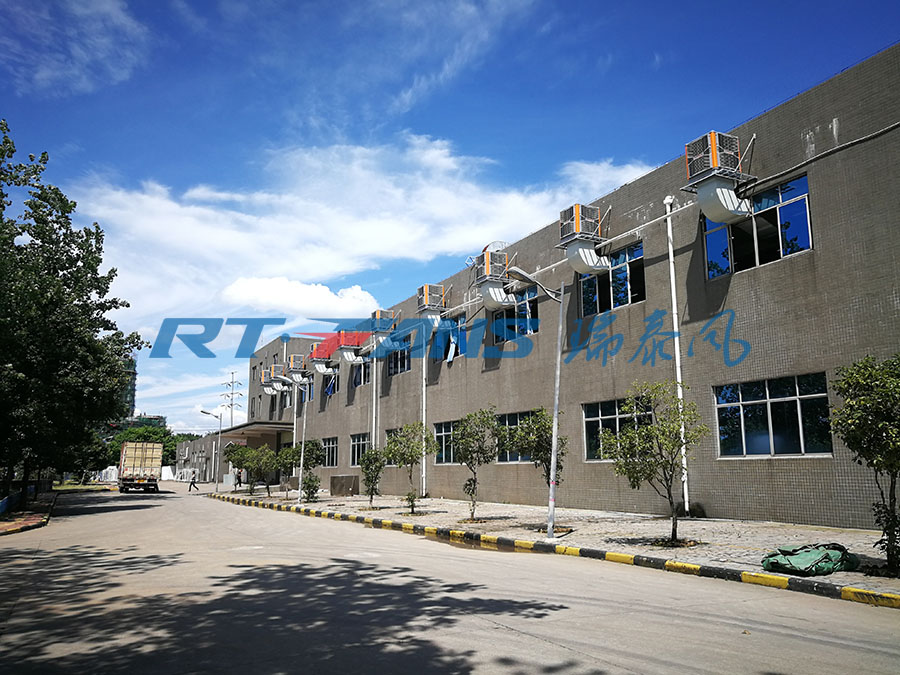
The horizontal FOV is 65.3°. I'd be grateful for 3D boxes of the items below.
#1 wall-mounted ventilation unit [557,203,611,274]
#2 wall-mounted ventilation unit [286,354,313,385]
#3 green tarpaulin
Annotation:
[{"bbox_3d":[4.794,-3.407,25.415,1.468,2.382,1.454,6,-12,-27],"label":"wall-mounted ventilation unit"},{"bbox_3d":[-12.613,2.750,59.409,1.478,2.251,1.142,5,-12,-27],"label":"wall-mounted ventilation unit"},{"bbox_3d":[5.168,3.162,10.064,1.320,0.300,0.850,-5,-12,26],"label":"green tarpaulin"}]

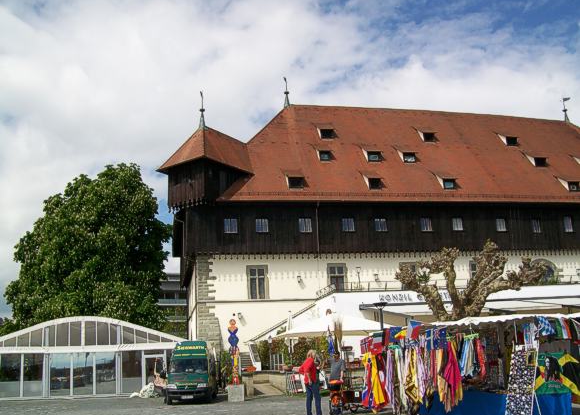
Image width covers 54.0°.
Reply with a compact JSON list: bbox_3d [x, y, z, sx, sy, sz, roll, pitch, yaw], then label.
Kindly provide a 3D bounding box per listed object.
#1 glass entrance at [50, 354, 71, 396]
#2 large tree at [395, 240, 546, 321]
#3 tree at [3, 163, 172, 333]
[{"bbox_3d":[-13.999,10.248,34.721,1.350,2.550,0.150,-2,-15,-5],"label":"glass entrance"},{"bbox_3d":[5.517,3.415,17.122,4.400,4.850,4.100,-7,-15,16],"label":"large tree"},{"bbox_3d":[-17.479,5.560,49.405,14.200,19.500,14.000,2,-15,-19],"label":"tree"}]

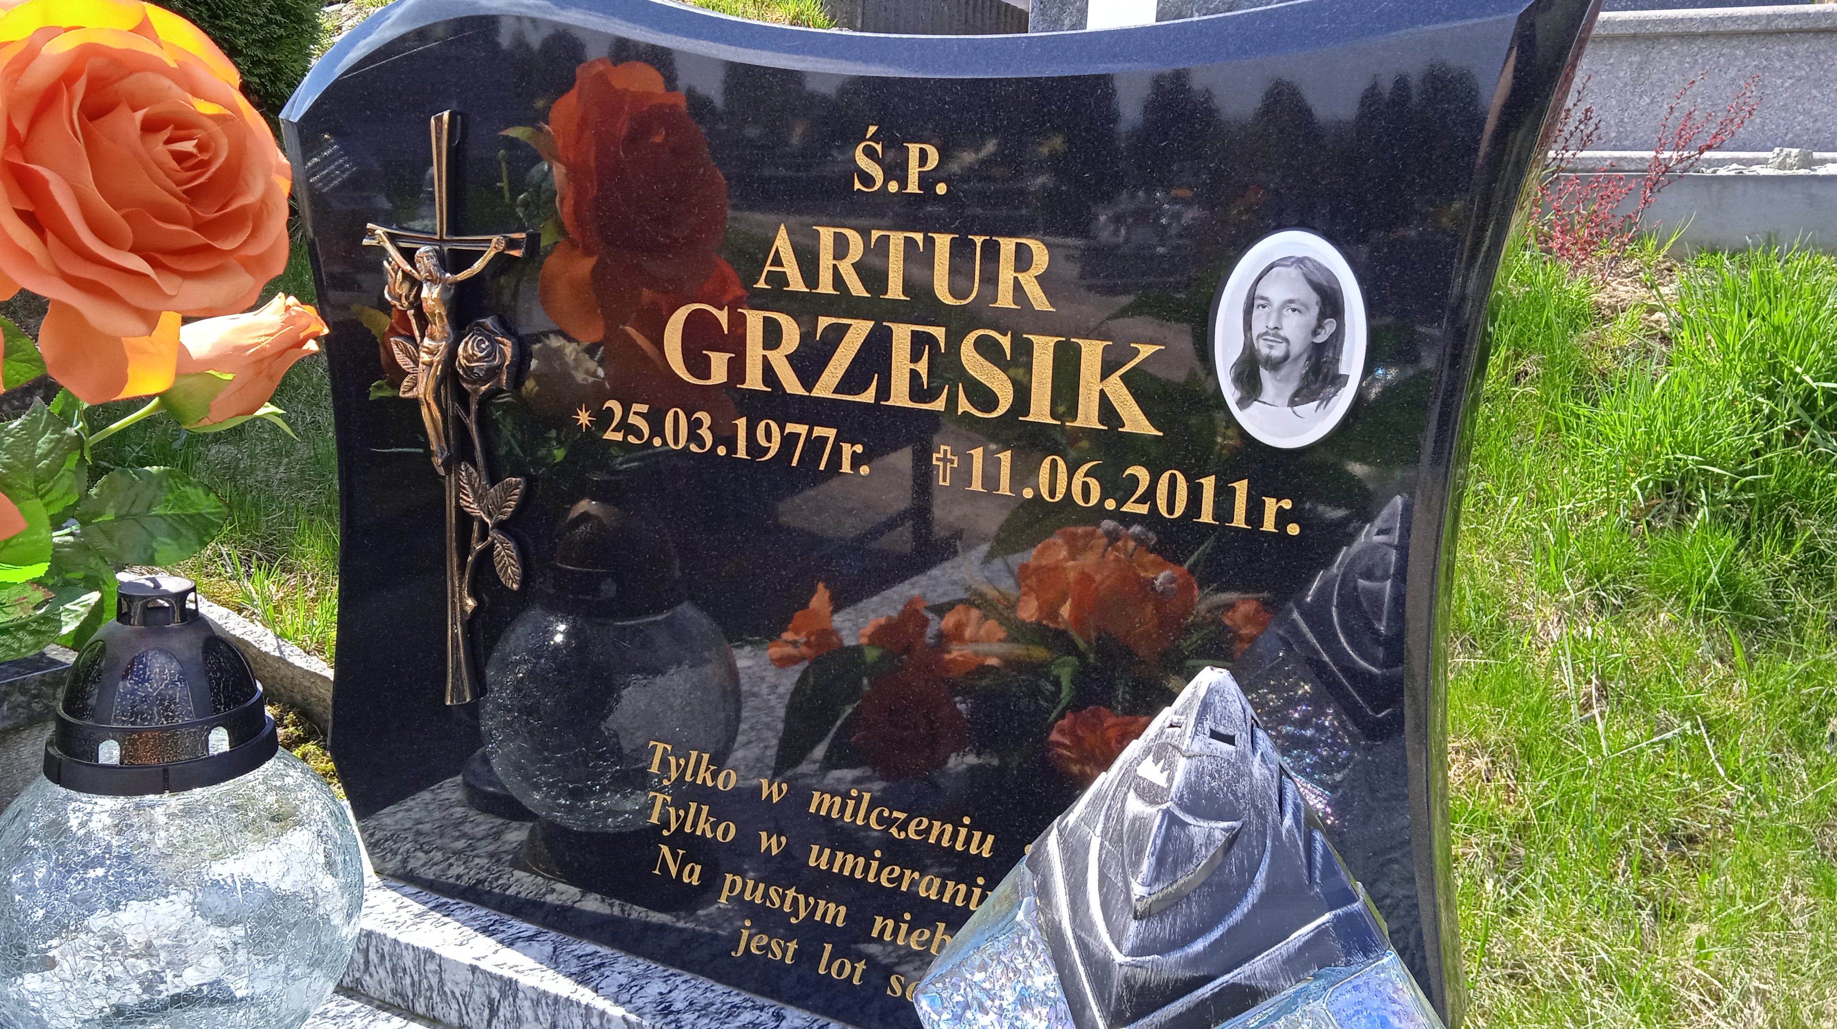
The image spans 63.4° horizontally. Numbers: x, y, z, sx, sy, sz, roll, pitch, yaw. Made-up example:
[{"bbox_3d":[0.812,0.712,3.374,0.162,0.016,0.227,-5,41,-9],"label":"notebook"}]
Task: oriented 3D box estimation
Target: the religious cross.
[{"bbox_3d":[-0.324,-0.065,1.031,0.147,0.417,0.030,8,14,26],"label":"religious cross"}]

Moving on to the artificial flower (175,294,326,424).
[{"bbox_3d":[-0.370,-0.085,0.820,0.090,0.057,0.057,-31,17,-6],"label":"artificial flower"}]

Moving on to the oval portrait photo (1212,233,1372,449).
[{"bbox_3d":[0.194,-0.090,0.775,0.079,0.113,0.008,8,14,26],"label":"oval portrait photo"}]

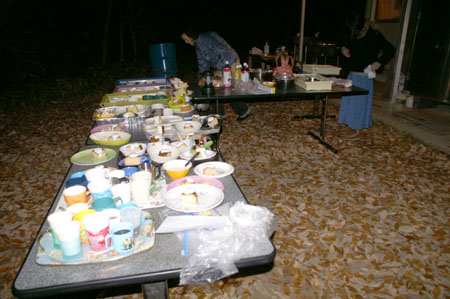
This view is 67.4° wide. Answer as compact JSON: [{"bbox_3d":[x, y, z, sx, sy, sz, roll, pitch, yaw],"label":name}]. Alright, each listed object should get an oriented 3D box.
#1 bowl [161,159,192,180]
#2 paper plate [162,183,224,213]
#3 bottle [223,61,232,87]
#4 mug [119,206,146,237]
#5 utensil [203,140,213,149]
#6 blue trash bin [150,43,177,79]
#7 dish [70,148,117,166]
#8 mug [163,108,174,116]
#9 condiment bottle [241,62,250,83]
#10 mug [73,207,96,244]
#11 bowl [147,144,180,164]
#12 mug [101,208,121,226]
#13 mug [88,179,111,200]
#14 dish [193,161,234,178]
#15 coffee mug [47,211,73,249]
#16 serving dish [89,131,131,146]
[{"bbox_3d":[-0.230,0.108,1.666,0.141,0.072,0.141,0,20,0],"label":"bowl"},{"bbox_3d":[-0.124,0.201,1.387,0.242,0.022,0.242,0,20,0],"label":"paper plate"},{"bbox_3d":[0.035,-0.918,4.116,0.100,0.300,0.100,1,20,0],"label":"bottle"},{"bbox_3d":[-0.332,0.262,1.224,0.105,0.077,0.083,0,20,0],"label":"mug"},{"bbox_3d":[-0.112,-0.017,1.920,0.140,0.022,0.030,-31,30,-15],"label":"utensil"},{"bbox_3d":[-1.357,-1.916,7.600,0.580,0.900,0.580,-3,20,-9],"label":"blue trash bin"},{"bbox_3d":[-0.693,0.048,1.799,0.229,0.023,0.229,0,20,0],"label":"dish"},{"bbox_3d":[-0.437,-0.267,2.621,0.085,0.080,0.077,-3,20,-9],"label":"mug"},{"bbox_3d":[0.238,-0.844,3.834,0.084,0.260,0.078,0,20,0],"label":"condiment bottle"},{"bbox_3d":[-0.475,0.271,1.164,0.095,0.100,0.084,0,20,0],"label":"mug"},{"bbox_3d":[-0.337,0.033,1.854,0.177,0.063,0.177,0,20,0],"label":"bowl"},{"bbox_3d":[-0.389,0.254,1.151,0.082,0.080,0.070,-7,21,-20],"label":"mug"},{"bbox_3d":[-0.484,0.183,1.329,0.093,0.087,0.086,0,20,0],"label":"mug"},{"bbox_3d":[-0.052,0.109,1.631,0.195,0.026,0.195,0,20,0],"label":"dish"},{"bbox_3d":[-0.557,0.277,1.142,0.085,0.104,0.077,0,20,0],"label":"coffee mug"},{"bbox_3d":[-0.693,-0.056,2.055,0.237,0.042,0.237,0,20,0],"label":"serving dish"}]

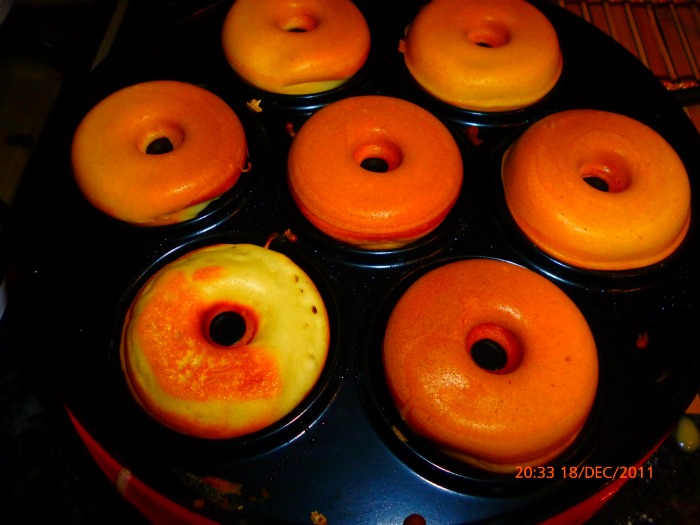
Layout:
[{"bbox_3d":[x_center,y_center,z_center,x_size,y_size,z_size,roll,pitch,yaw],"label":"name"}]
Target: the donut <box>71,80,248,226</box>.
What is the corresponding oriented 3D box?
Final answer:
[{"bbox_3d":[-0.081,-0.048,0.243,0.073,0.028,0.073,1,60,-1],"label":"donut"}]

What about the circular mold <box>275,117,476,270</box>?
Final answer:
[{"bbox_3d":[0.011,-0.033,0.246,0.086,0.019,0.086,1,60,-1],"label":"circular mold"}]

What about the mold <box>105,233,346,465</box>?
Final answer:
[{"bbox_3d":[-0.043,0.030,0.208,0.086,0.019,0.086,1,60,-1],"label":"mold"}]

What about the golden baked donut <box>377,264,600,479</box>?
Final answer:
[{"bbox_3d":[0.047,0.033,0.193,0.073,0.028,0.073,1,60,-1],"label":"golden baked donut"}]

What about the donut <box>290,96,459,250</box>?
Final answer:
[{"bbox_3d":[0.011,-0.039,0.237,0.073,0.028,0.073,1,60,-1],"label":"donut"}]

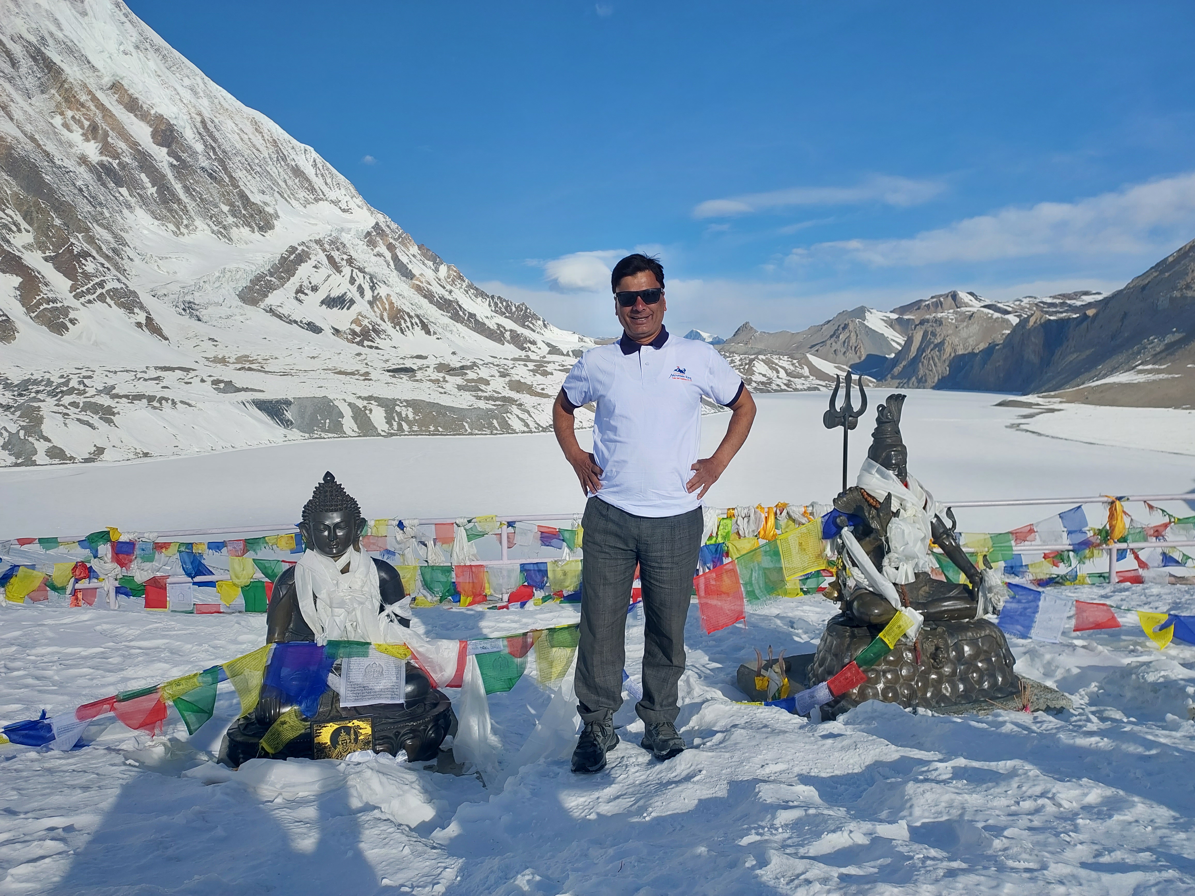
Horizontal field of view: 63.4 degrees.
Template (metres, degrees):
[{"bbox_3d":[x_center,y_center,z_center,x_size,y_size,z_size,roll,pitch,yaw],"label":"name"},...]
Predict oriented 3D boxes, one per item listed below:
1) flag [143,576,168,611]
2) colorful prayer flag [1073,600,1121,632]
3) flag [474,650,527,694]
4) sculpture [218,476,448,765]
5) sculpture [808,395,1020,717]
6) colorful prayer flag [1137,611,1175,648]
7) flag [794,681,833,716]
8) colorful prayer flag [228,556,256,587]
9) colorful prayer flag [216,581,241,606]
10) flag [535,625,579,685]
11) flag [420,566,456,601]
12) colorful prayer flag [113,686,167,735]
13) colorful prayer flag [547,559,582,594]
[{"bbox_3d":[-2.683,0.883,5.880,0.140,0.215,0.040,-1,4,-15],"label":"flag"},{"bbox_3d":[2.271,0.767,4.400,0.210,0.150,0.060,0,4,-5],"label":"colorful prayer flag"},{"bbox_3d":[-0.329,0.751,3.290,0.185,0.170,0.045,-2,5,-20],"label":"flag"},{"bbox_3d":[-0.975,0.603,3.610,0.810,1.020,0.580,-1,4,-18],"label":"sculpture"},{"bbox_3d":[1.360,0.436,4.390,0.900,1.330,0.600,-2,4,-21],"label":"sculpture"},{"bbox_3d":[2.368,0.772,4.100,0.190,0.165,0.050,-2,5,-22],"label":"colorful prayer flag"},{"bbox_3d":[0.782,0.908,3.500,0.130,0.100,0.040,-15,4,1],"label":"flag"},{"bbox_3d":[-2.187,0.758,5.950,0.165,0.190,0.050,-1,4,-15],"label":"colorful prayer flag"},{"bbox_3d":[-2.277,0.897,5.970,0.150,0.150,0.050,-1,4,-15],"label":"colorful prayer flag"},{"bbox_3d":[-0.135,0.721,3.370,0.180,0.205,0.045,-2,5,-20],"label":"flag"},{"bbox_3d":[-0.941,0.801,5.700,0.210,0.210,0.050,0,4,0],"label":"flag"},{"bbox_3d":[-1.577,0.902,3.330,0.190,0.165,0.050,1,4,11],"label":"colorful prayer flag"},{"bbox_3d":[-0.220,0.866,6.500,0.235,0.215,0.050,-1,4,-15],"label":"colorful prayer flag"}]

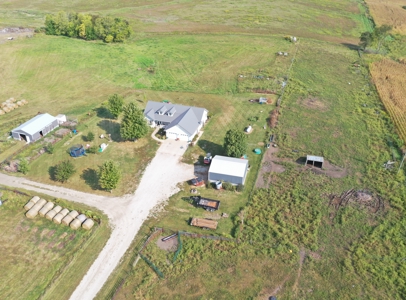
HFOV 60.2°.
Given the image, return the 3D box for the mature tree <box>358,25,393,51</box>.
[{"bbox_3d":[90.233,-59.473,185.266,15.500,13.000,13.500,9,32,14],"label":"mature tree"}]

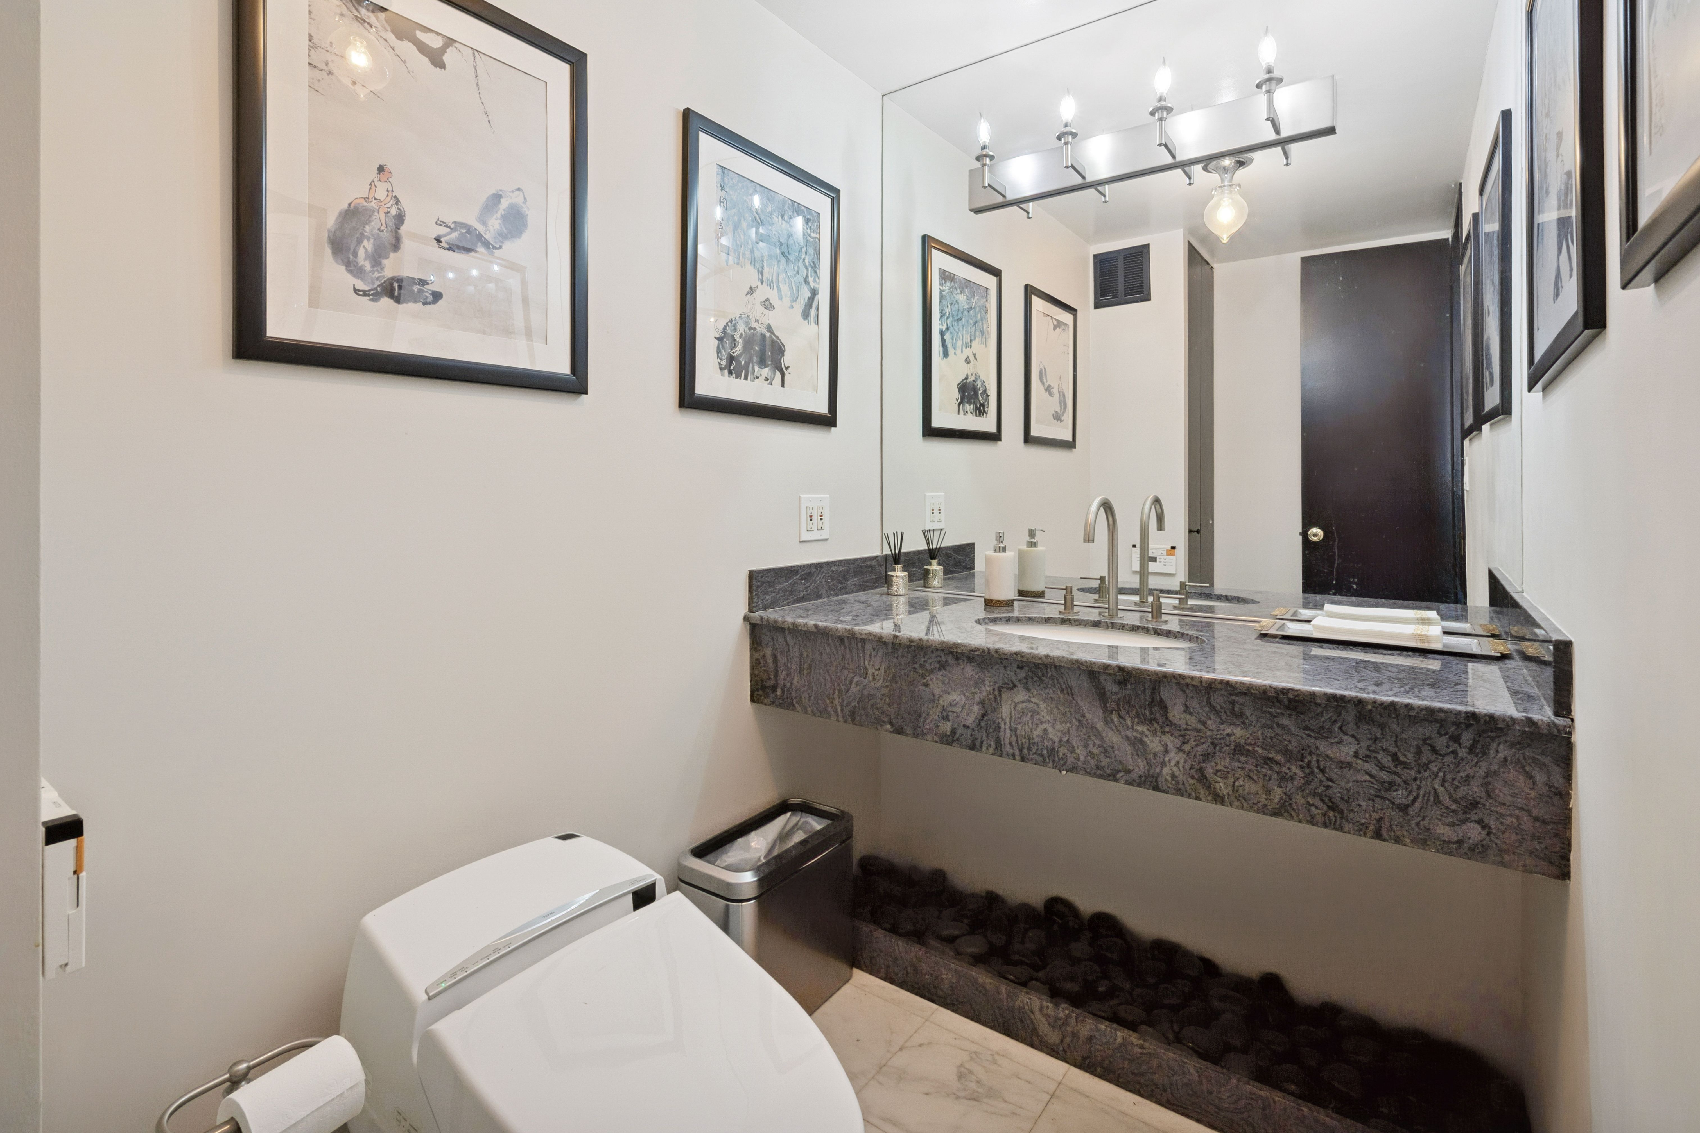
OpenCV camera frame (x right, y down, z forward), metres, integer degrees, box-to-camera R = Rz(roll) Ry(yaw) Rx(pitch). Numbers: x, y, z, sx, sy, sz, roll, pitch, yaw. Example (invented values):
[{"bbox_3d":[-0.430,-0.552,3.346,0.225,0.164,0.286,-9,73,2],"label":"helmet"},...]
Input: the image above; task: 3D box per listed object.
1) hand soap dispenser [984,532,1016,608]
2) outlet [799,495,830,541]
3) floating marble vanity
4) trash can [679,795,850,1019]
[{"bbox_3d":[0.389,0.009,1.955,0.077,0.192,0.083,1,5,11],"label":"hand soap dispenser"},{"bbox_3d":[-0.090,-0.132,2.032,0.009,0.124,0.125,4,6,36],"label":"outlet"},{"bbox_3d":[0.513,0.194,1.646,1.469,0.320,0.589,4,6,36],"label":"floating marble vanity"},{"bbox_3d":[-0.173,0.803,1.721,0.206,0.385,0.385,4,6,36],"label":"trash can"}]

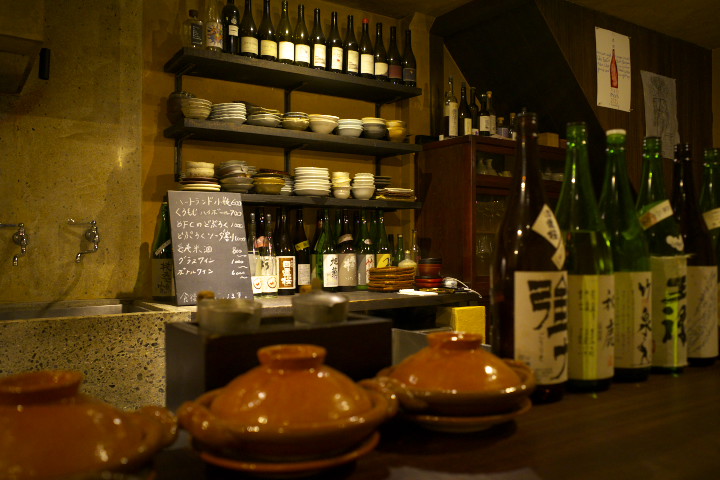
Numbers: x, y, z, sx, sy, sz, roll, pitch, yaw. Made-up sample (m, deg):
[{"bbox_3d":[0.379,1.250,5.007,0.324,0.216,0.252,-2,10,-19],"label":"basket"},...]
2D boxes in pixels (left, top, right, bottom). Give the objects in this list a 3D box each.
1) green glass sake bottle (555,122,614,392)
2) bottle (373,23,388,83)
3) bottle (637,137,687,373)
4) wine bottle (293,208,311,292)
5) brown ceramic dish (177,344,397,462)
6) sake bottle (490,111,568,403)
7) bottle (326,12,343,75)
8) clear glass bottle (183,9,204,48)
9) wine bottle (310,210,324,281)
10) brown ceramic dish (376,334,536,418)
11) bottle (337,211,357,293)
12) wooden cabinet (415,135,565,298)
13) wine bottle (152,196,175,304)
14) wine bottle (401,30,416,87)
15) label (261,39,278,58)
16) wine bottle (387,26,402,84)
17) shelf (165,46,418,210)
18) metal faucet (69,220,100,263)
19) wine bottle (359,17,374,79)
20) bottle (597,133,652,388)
[{"bbox_3d":[0.335,0.021,0.861,0.105,0.397,0.105,1,-1,-33],"label":"green glass sake bottle"},{"bbox_3d":[0.096,-0.909,2.738,0.077,0.298,0.077,0,1,-6],"label":"bottle"},{"bbox_3d":[0.506,0.021,0.968,0.105,0.396,0.105,0,0,-18],"label":"bottle"},{"bbox_3d":[-0.284,0.058,2.700,0.104,0.395,0.104,0,-1,-23],"label":"wine bottle"},{"bbox_3d":[-0.066,0.160,0.577,0.228,0.095,0.185,0,0,-24],"label":"brown ceramic dish"},{"bbox_3d":[0.239,0.019,0.797,0.105,0.400,0.105,0,0,0],"label":"sake bottle"},{"bbox_3d":[-0.123,-0.968,2.765,0.077,0.298,0.077,0,-1,0],"label":"bottle"},{"bbox_3d":[-0.668,-0.840,2.260,0.078,0.175,0.075,0,1,-20],"label":"clear glass bottle"},{"bbox_3d":[-0.192,0.051,2.720,0.103,0.395,0.103,0,0,-22],"label":"wine bottle"},{"bbox_3d":[0.116,0.159,0.685,0.194,0.090,0.207,0,-1,0],"label":"brown ceramic dish"},{"bbox_3d":[-0.061,0.037,2.630,0.105,0.395,0.105,0,1,0],"label":"bottle"},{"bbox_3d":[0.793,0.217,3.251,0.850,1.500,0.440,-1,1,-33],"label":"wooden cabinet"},{"bbox_3d":[-0.808,0.051,2.325,0.105,0.398,0.105,0,-1,-27],"label":"wine bottle"},{"bbox_3d":[0.261,-0.966,2.990,0.075,0.297,0.075,0,-1,0],"label":"wine bottle"},{"bbox_3d":[-0.389,-0.819,2.401,0.069,0.065,0.020,0,1,-16],"label":"label"},{"bbox_3d":[0.175,-0.929,2.848,0.081,0.299,0.081,0,0,0],"label":"wine bottle"},{"bbox_3d":[-0.268,-0.458,2.633,1.187,0.602,0.299,-1,1,-33],"label":"shelf"},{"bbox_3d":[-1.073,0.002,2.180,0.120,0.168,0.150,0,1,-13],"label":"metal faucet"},{"bbox_3d":[0.032,-0.939,2.768,0.081,0.299,0.081,0,0,0],"label":"wine bottle"},{"bbox_3d":[0.421,0.021,0.915,0.105,0.397,0.105,1,-1,-33],"label":"bottle"}]

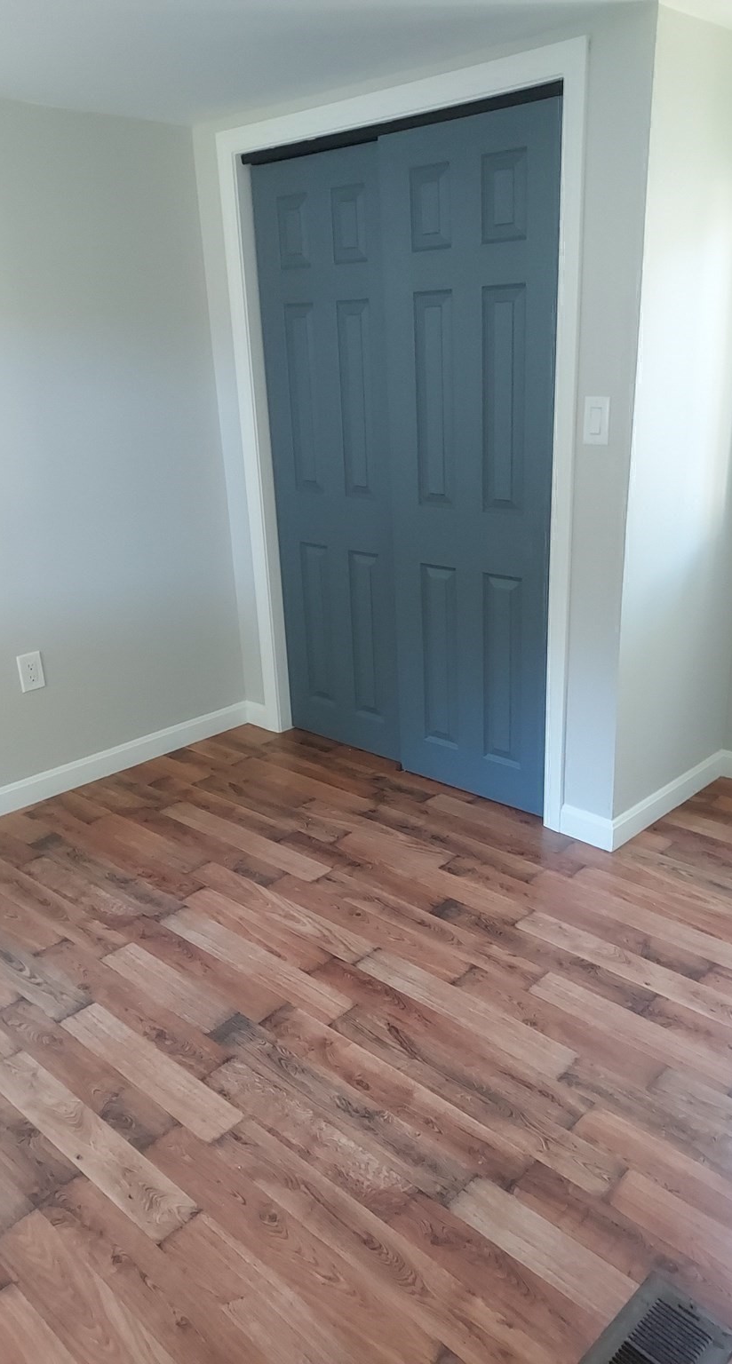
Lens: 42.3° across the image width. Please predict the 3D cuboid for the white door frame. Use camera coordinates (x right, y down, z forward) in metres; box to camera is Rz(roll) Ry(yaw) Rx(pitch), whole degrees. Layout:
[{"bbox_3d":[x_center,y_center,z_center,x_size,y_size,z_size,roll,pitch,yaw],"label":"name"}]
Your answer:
[{"bbox_3d":[0.092,-0.664,3.017,1.339,2.094,0.100,15,27,40],"label":"white door frame"}]

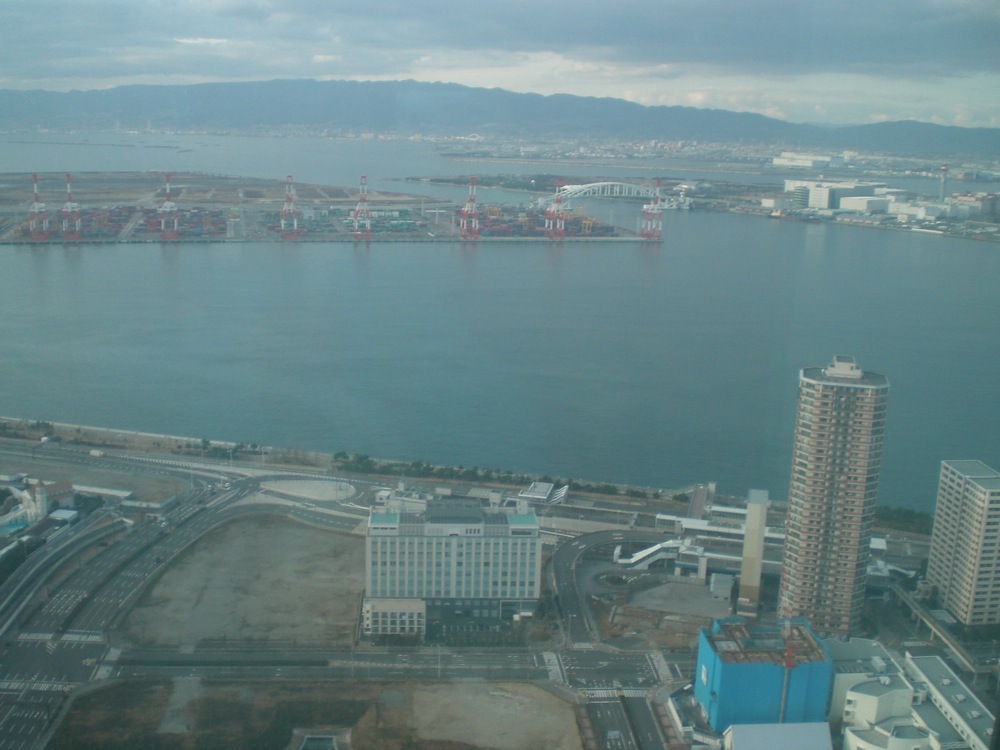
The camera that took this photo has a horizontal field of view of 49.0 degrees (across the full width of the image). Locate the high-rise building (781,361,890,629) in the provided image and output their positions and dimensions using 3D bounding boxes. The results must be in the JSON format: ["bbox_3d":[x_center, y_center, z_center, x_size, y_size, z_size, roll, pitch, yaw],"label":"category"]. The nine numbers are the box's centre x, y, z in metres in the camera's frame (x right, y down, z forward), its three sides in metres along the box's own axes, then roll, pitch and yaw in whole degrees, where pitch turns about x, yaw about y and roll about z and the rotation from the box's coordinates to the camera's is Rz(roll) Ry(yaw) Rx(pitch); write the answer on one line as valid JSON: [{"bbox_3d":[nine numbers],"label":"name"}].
[{"bbox_3d":[129.690,47.070,430.370,33.500,107.500,28.500,5,13,9],"label":"high-rise building"}]

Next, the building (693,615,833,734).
[{"bbox_3d":[87.100,100.830,372.210,37.000,24.500,32.500,1,13,-7],"label":"building"}]

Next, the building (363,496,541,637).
[{"bbox_3d":[-18.620,73.770,426.780,67.000,45.000,26.500,1,13,-5],"label":"building"}]

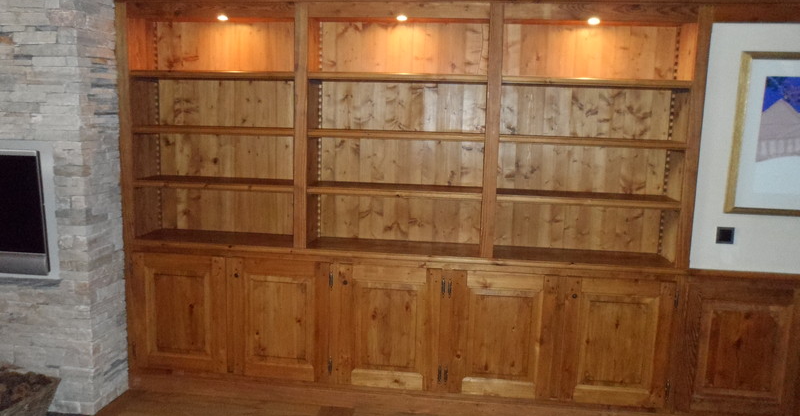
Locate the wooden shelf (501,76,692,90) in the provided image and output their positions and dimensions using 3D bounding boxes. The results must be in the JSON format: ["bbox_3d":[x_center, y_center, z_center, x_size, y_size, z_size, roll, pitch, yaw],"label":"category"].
[{"bbox_3d":[0.999,-0.651,3.183,0.942,0.031,0.368,2,8,7],"label":"wooden shelf"}]

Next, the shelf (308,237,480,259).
[{"bbox_3d":[-0.025,0.228,3.294,0.917,0.030,0.302,2,9,6],"label":"shelf"}]

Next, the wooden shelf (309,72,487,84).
[{"bbox_3d":[0.003,-0.701,3.297,0.961,0.031,0.368,2,8,7],"label":"wooden shelf"}]

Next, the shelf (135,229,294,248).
[{"bbox_3d":[-0.996,0.185,3.403,0.908,0.030,0.302,2,9,6],"label":"shelf"}]

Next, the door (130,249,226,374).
[{"bbox_3d":[-1.226,0.587,3.349,0.554,0.665,0.024,2,9,6],"label":"door"}]

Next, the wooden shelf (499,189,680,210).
[{"bbox_3d":[0.955,-0.053,3.146,0.909,0.032,0.284,2,9,6],"label":"wooden shelf"}]

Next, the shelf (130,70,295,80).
[{"bbox_3d":[-0.994,-0.738,3.412,0.947,0.031,0.368,2,8,7],"label":"shelf"}]

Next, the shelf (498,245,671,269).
[{"bbox_3d":[0.973,0.279,3.310,0.942,0.031,0.368,2,8,7],"label":"shelf"}]

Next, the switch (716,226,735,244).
[{"bbox_3d":[1.607,0.137,2.934,0.084,0.085,0.012,2,9,6],"label":"switch"}]

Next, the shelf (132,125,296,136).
[{"bbox_3d":[-1.002,-0.444,3.452,0.947,0.031,0.368,2,8,7],"label":"shelf"}]

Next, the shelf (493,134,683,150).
[{"bbox_3d":[0.963,-0.349,3.102,0.909,0.033,0.284,2,9,6],"label":"shelf"}]

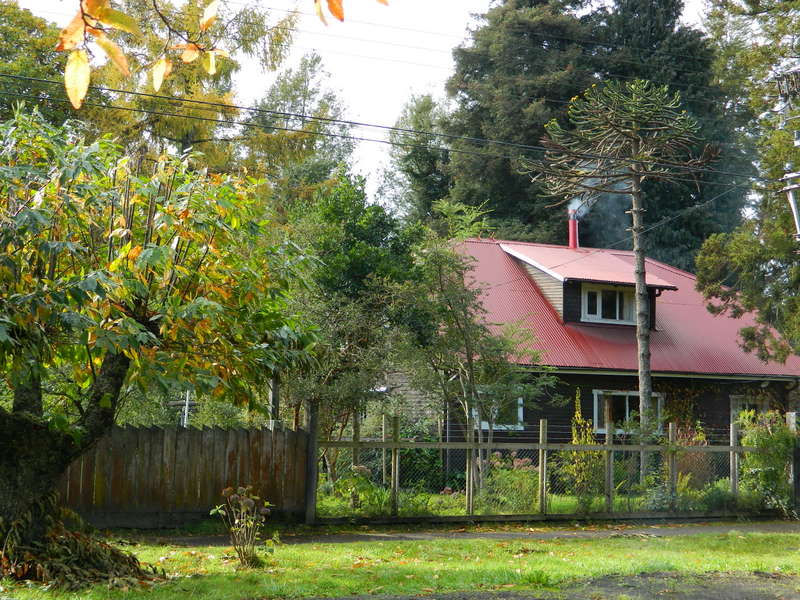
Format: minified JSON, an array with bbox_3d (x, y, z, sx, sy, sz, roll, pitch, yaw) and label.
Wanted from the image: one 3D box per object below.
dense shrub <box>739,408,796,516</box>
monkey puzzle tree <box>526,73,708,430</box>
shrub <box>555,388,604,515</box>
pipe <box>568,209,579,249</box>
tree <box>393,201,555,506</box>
[{"bbox_3d":[6.901,3.061,24.691,1.087,1.973,1.050,1,-5,0],"label":"dense shrub"},{"bbox_3d":[4.905,-0.389,29.487,4.208,9.322,4.100,1,-5,0],"label":"monkey puzzle tree"},{"bbox_3d":[3.234,2.727,23.598,0.860,2.136,0.850,1,-5,0],"label":"shrub"},{"bbox_3d":[4.952,-2.045,37.653,0.250,1.154,0.250,1,-5,0],"label":"pipe"},{"bbox_3d":[1.384,0.976,25.170,3.095,5.821,3.000,1,-5,0],"label":"tree"}]

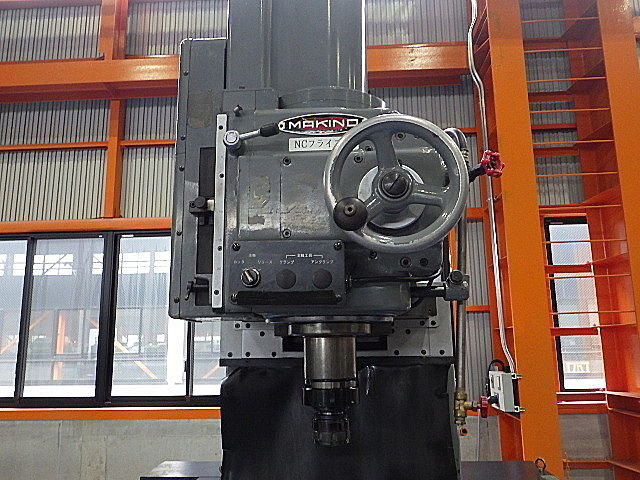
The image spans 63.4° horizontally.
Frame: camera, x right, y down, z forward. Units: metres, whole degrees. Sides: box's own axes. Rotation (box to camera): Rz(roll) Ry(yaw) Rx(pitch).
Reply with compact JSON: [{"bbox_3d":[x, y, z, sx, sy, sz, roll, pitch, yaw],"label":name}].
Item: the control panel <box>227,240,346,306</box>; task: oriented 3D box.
[{"bbox_3d":[-0.052,0.053,0.835,0.185,0.106,0.040,-1,-11,1],"label":"control panel"}]

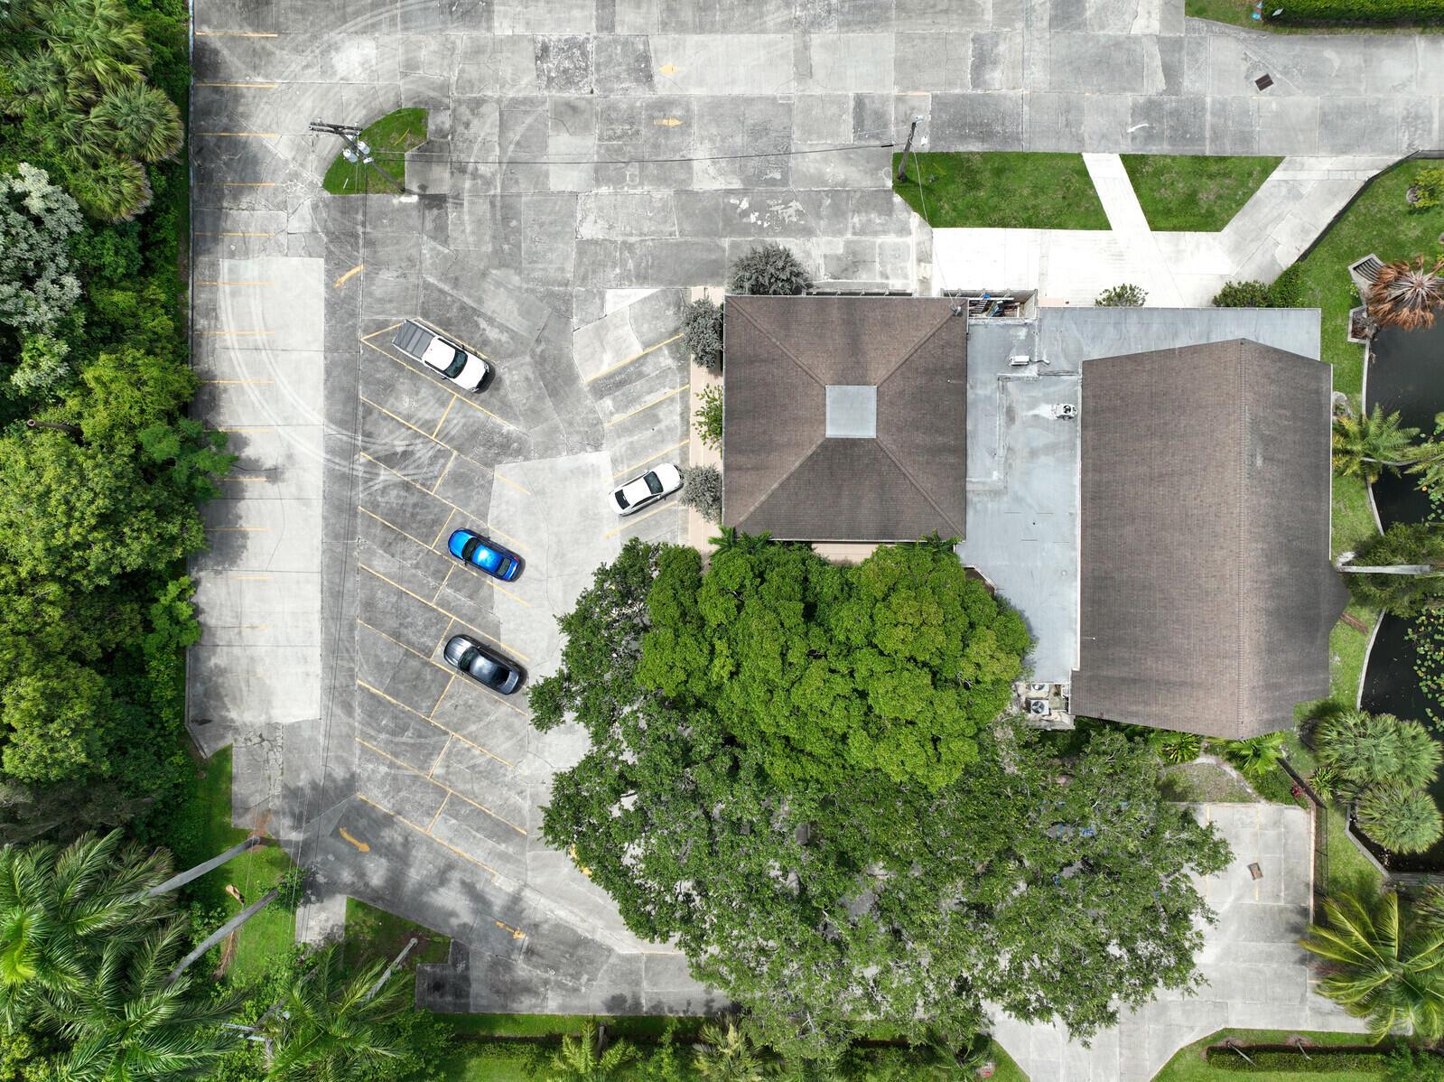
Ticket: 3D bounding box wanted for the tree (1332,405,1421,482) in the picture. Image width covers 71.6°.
[{"bbox_3d":[37.497,-5.565,58.600,5.100,4.500,4.600,0,90,0],"label":"tree"}]

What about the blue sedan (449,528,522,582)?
[{"bbox_3d":[-14.283,0.772,60.080,4.520,1.440,1.810,27,90,0],"label":"blue sedan"}]

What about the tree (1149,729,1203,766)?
[{"bbox_3d":[27.064,12.207,59.800,3.100,2.100,2.500,0,90,0],"label":"tree"}]

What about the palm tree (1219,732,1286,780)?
[{"bbox_3d":[31.060,12.497,59.300,3.850,3.000,3.100,0,90,0],"label":"palm tree"}]

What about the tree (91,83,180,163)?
[{"bbox_3d":[-32.709,-23.368,57.750,5.100,6.100,4.500,0,90,0],"label":"tree"}]

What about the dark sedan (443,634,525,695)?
[{"bbox_3d":[-14.372,7.362,60.080,4.850,1.470,1.880,29,90,0],"label":"dark sedan"}]

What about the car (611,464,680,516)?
[{"bbox_3d":[-4.605,-3.149,60.080,4.600,1.450,1.820,-27,90,0],"label":"car"}]

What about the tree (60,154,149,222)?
[{"bbox_3d":[-34.620,-19.833,58.000,4.900,5.600,4.100,0,90,0],"label":"tree"}]

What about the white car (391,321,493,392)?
[{"bbox_3d":[-16.854,-11.114,59.900,5.850,1.900,2.030,29,90,0],"label":"white car"}]

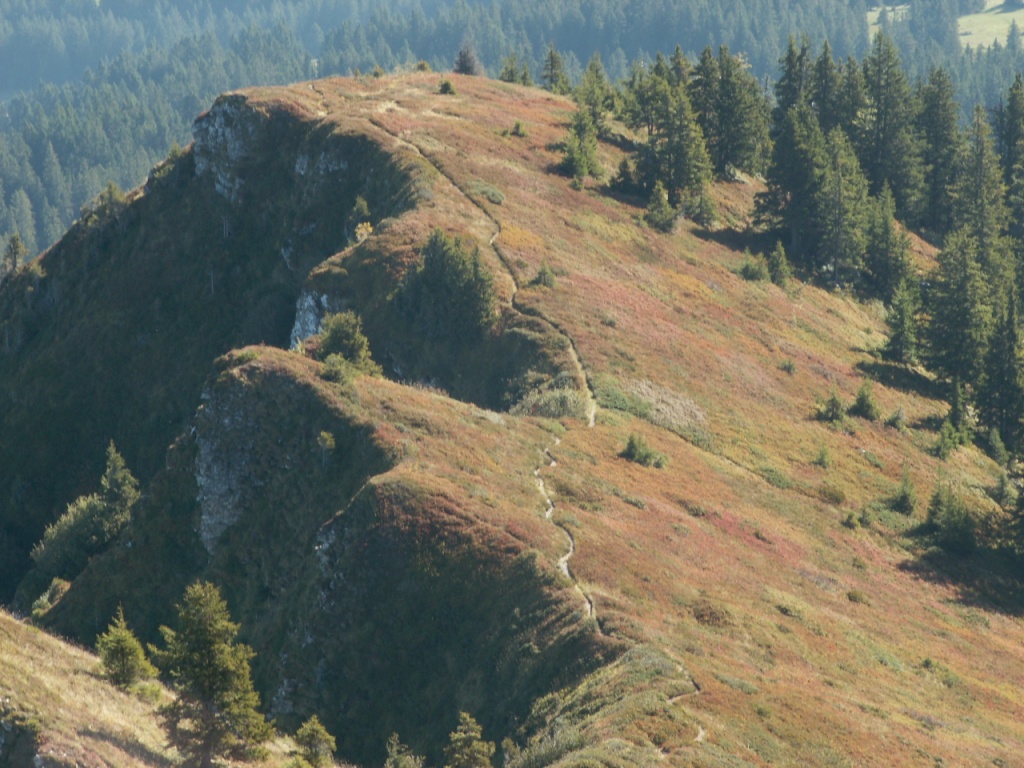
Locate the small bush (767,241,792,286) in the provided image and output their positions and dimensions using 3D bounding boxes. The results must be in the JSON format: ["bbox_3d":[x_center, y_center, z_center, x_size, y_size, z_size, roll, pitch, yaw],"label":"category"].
[{"bbox_3d":[24.530,-11.050,415.000,2.380,4.090,2.260,0,10,0],"label":"small bush"}]

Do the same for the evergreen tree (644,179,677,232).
[{"bbox_3d":[14.440,-17.260,440.000,3.110,4.900,2.960,0,10,0],"label":"evergreen tree"}]

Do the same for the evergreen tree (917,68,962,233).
[{"bbox_3d":[36.180,-19.880,383.000,3.890,14.290,3.890,0,12,0],"label":"evergreen tree"}]

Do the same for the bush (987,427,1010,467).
[{"bbox_3d":[37.620,4.830,350.000,1.860,3.000,1.760,0,10,0],"label":"bush"}]

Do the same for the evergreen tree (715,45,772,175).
[{"bbox_3d":[20.560,-24.650,402.000,5.150,11.260,5.150,0,12,0],"label":"evergreen tree"}]

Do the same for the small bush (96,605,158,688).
[{"bbox_3d":[-18.313,12.470,215.000,2.850,4.033,2.708,0,13,0],"label":"small bush"}]

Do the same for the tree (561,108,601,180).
[{"bbox_3d":[6.050,-21.440,400.000,3.540,6.310,3.540,0,12,0],"label":"tree"}]

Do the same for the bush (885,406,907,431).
[{"bbox_3d":[30.670,2.760,362.000,1.760,1.860,1.670,0,10,0],"label":"bush"}]

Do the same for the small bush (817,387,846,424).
[{"bbox_3d":[22.940,1.430,325.000,2.150,2.560,2.150,0,12,0],"label":"small bush"}]

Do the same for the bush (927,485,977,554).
[{"bbox_3d":[32.896,10.119,338.000,3.883,4.939,3.689,0,13,0],"label":"bush"}]

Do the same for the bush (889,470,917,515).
[{"bbox_3d":[29.766,8.271,345.000,2.134,3.208,2.028,0,13,0],"label":"bush"}]

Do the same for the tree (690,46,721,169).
[{"bbox_3d":[17.440,-25.070,408.000,2.700,10.960,2.700,0,12,0],"label":"tree"}]

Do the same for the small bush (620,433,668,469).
[{"bbox_3d":[9.356,4.731,322.000,3.273,2.326,2.618,0,13,0],"label":"small bush"}]

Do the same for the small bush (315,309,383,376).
[{"bbox_3d":[-12.028,-2.998,335.000,4.885,4.562,3.908,0,13,0],"label":"small bush"}]

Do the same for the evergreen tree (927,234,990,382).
[{"bbox_3d":[37.374,-6.222,378.000,5.846,13.757,5.554,0,13,0],"label":"evergreen tree"}]

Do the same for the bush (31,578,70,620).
[{"bbox_3d":[-29.570,13.810,290.000,2.560,2.610,2.180,0,10,0],"label":"bush"}]

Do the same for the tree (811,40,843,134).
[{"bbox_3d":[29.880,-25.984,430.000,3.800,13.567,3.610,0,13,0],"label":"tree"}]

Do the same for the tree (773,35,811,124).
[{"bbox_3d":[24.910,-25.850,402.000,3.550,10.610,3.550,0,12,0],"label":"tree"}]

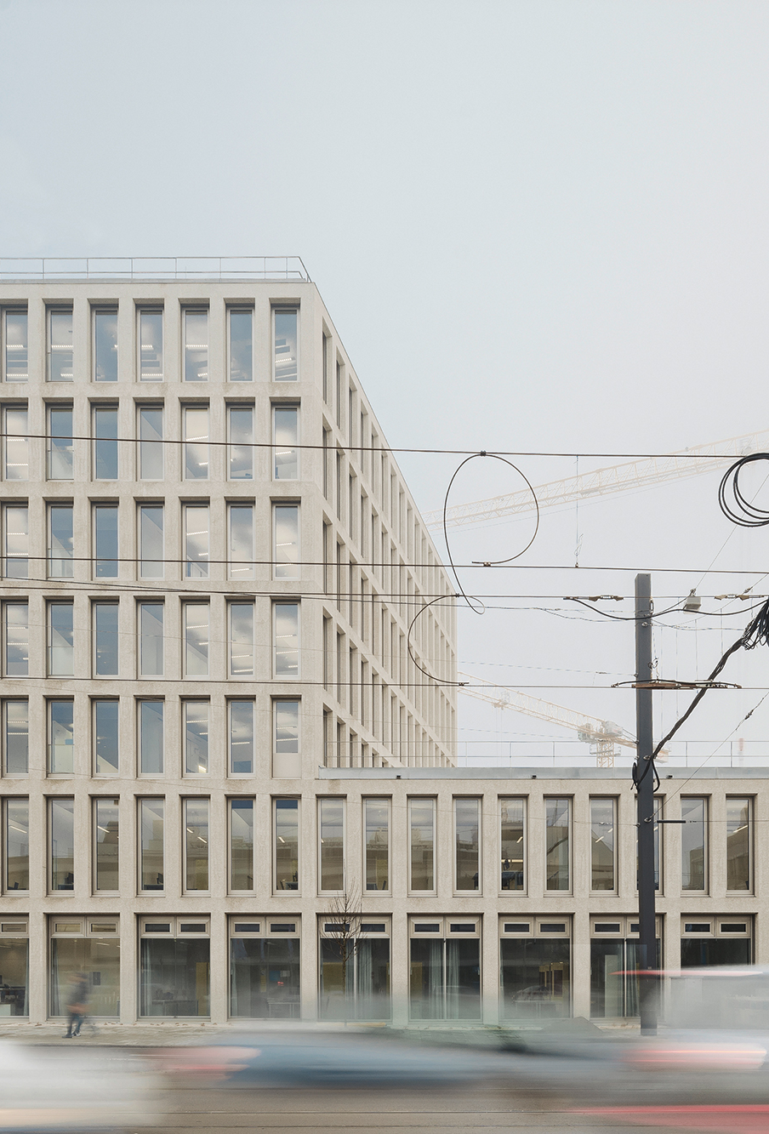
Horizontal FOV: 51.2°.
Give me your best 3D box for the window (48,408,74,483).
[{"bbox_3d":[-11.241,-4.270,28.000,1.000,2.581,0.150,0,0,0],"label":"window"}]

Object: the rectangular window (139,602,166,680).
[{"bbox_3d":[-8.109,2.537,28.000,0.927,2.664,0.200,0,0,0],"label":"rectangular window"}]

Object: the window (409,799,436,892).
[{"bbox_3d":[1.321,9.719,28.000,0.927,3.313,0.200,0,0,0],"label":"window"}]

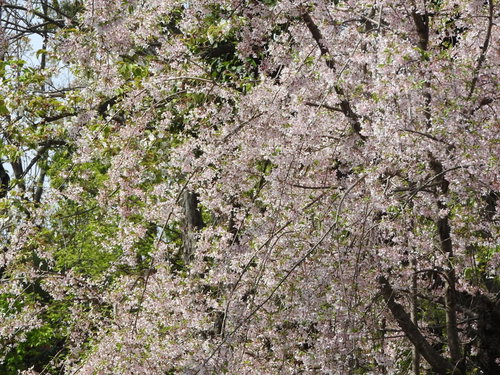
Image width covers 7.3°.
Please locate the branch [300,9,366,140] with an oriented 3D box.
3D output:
[{"bbox_3d":[0.707,-0.948,33.000,0.558,1.100,0.450,0,-7,0],"label":"branch"}]

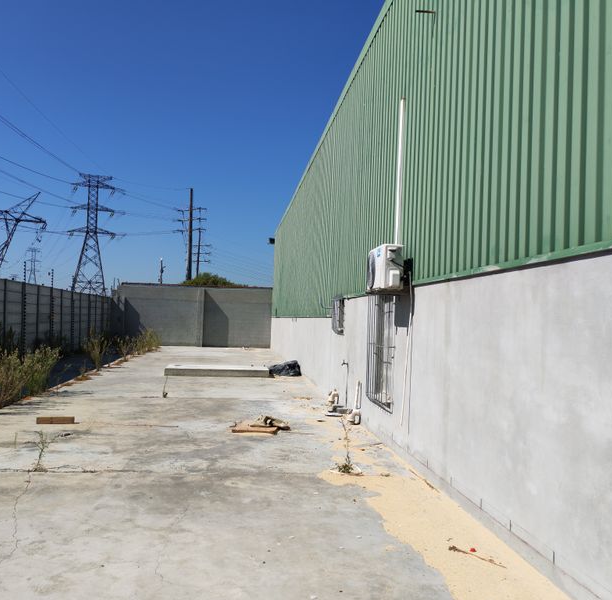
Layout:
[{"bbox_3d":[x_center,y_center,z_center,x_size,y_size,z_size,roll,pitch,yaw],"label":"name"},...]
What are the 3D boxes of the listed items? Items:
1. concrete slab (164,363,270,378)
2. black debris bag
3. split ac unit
[{"bbox_3d":[-2.486,2.010,17.654,2.820,0.213,1.430,2,-2,-7],"label":"concrete slab"},{"bbox_3d":[-0.639,1.977,18.296,0.950,0.430,0.750,2,-2,-7],"label":"black debris bag"},{"bbox_3d":[0.979,-0.374,7.637,0.250,0.510,0.800,2,-2,-7],"label":"split ac unit"}]

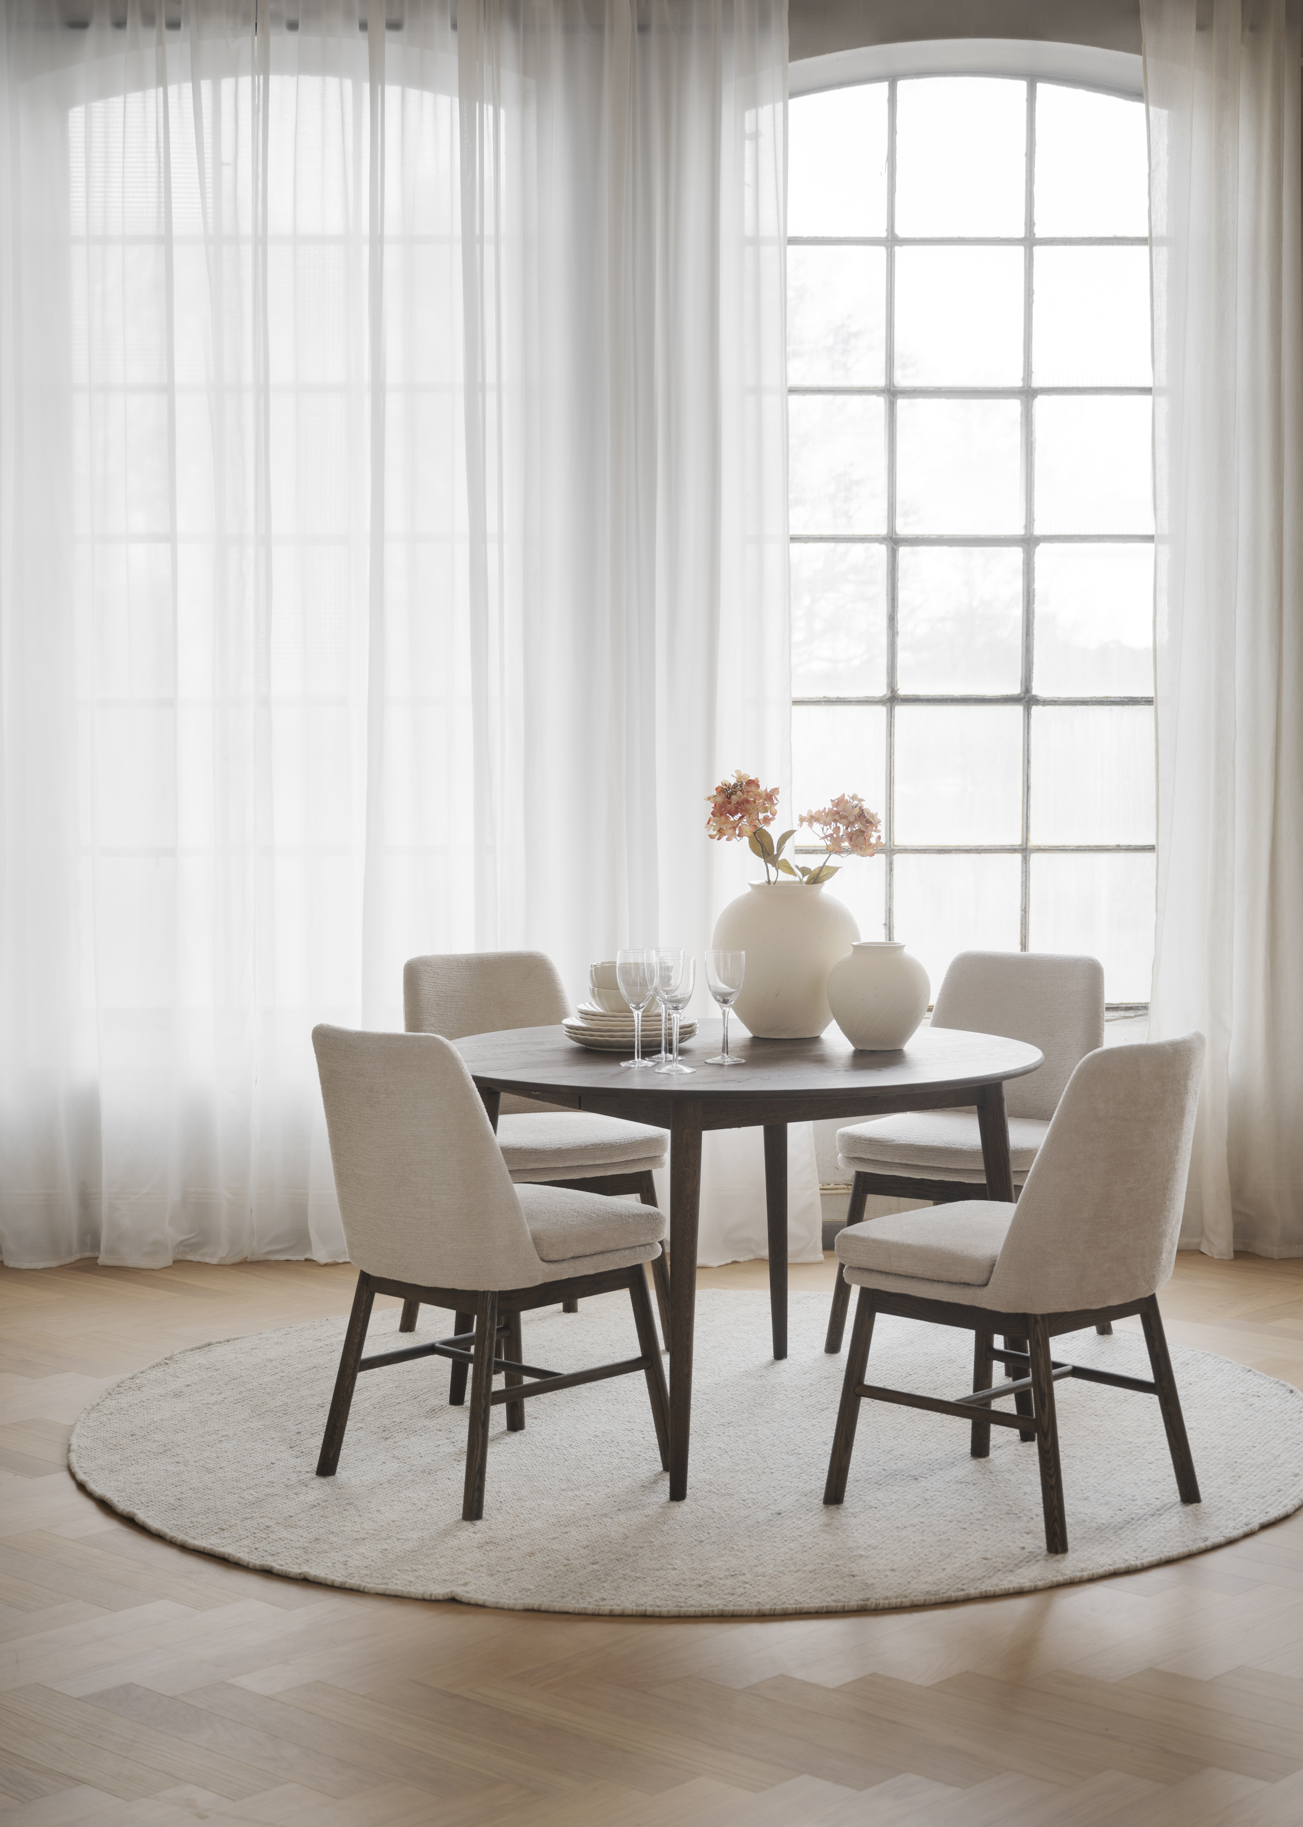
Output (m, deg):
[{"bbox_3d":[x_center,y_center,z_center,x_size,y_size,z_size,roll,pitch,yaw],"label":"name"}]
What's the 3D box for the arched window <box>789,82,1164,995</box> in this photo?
[{"bbox_3d":[0.840,-0.997,7.500,1.125,2.539,0.120,0,4,0],"label":"arched window"}]

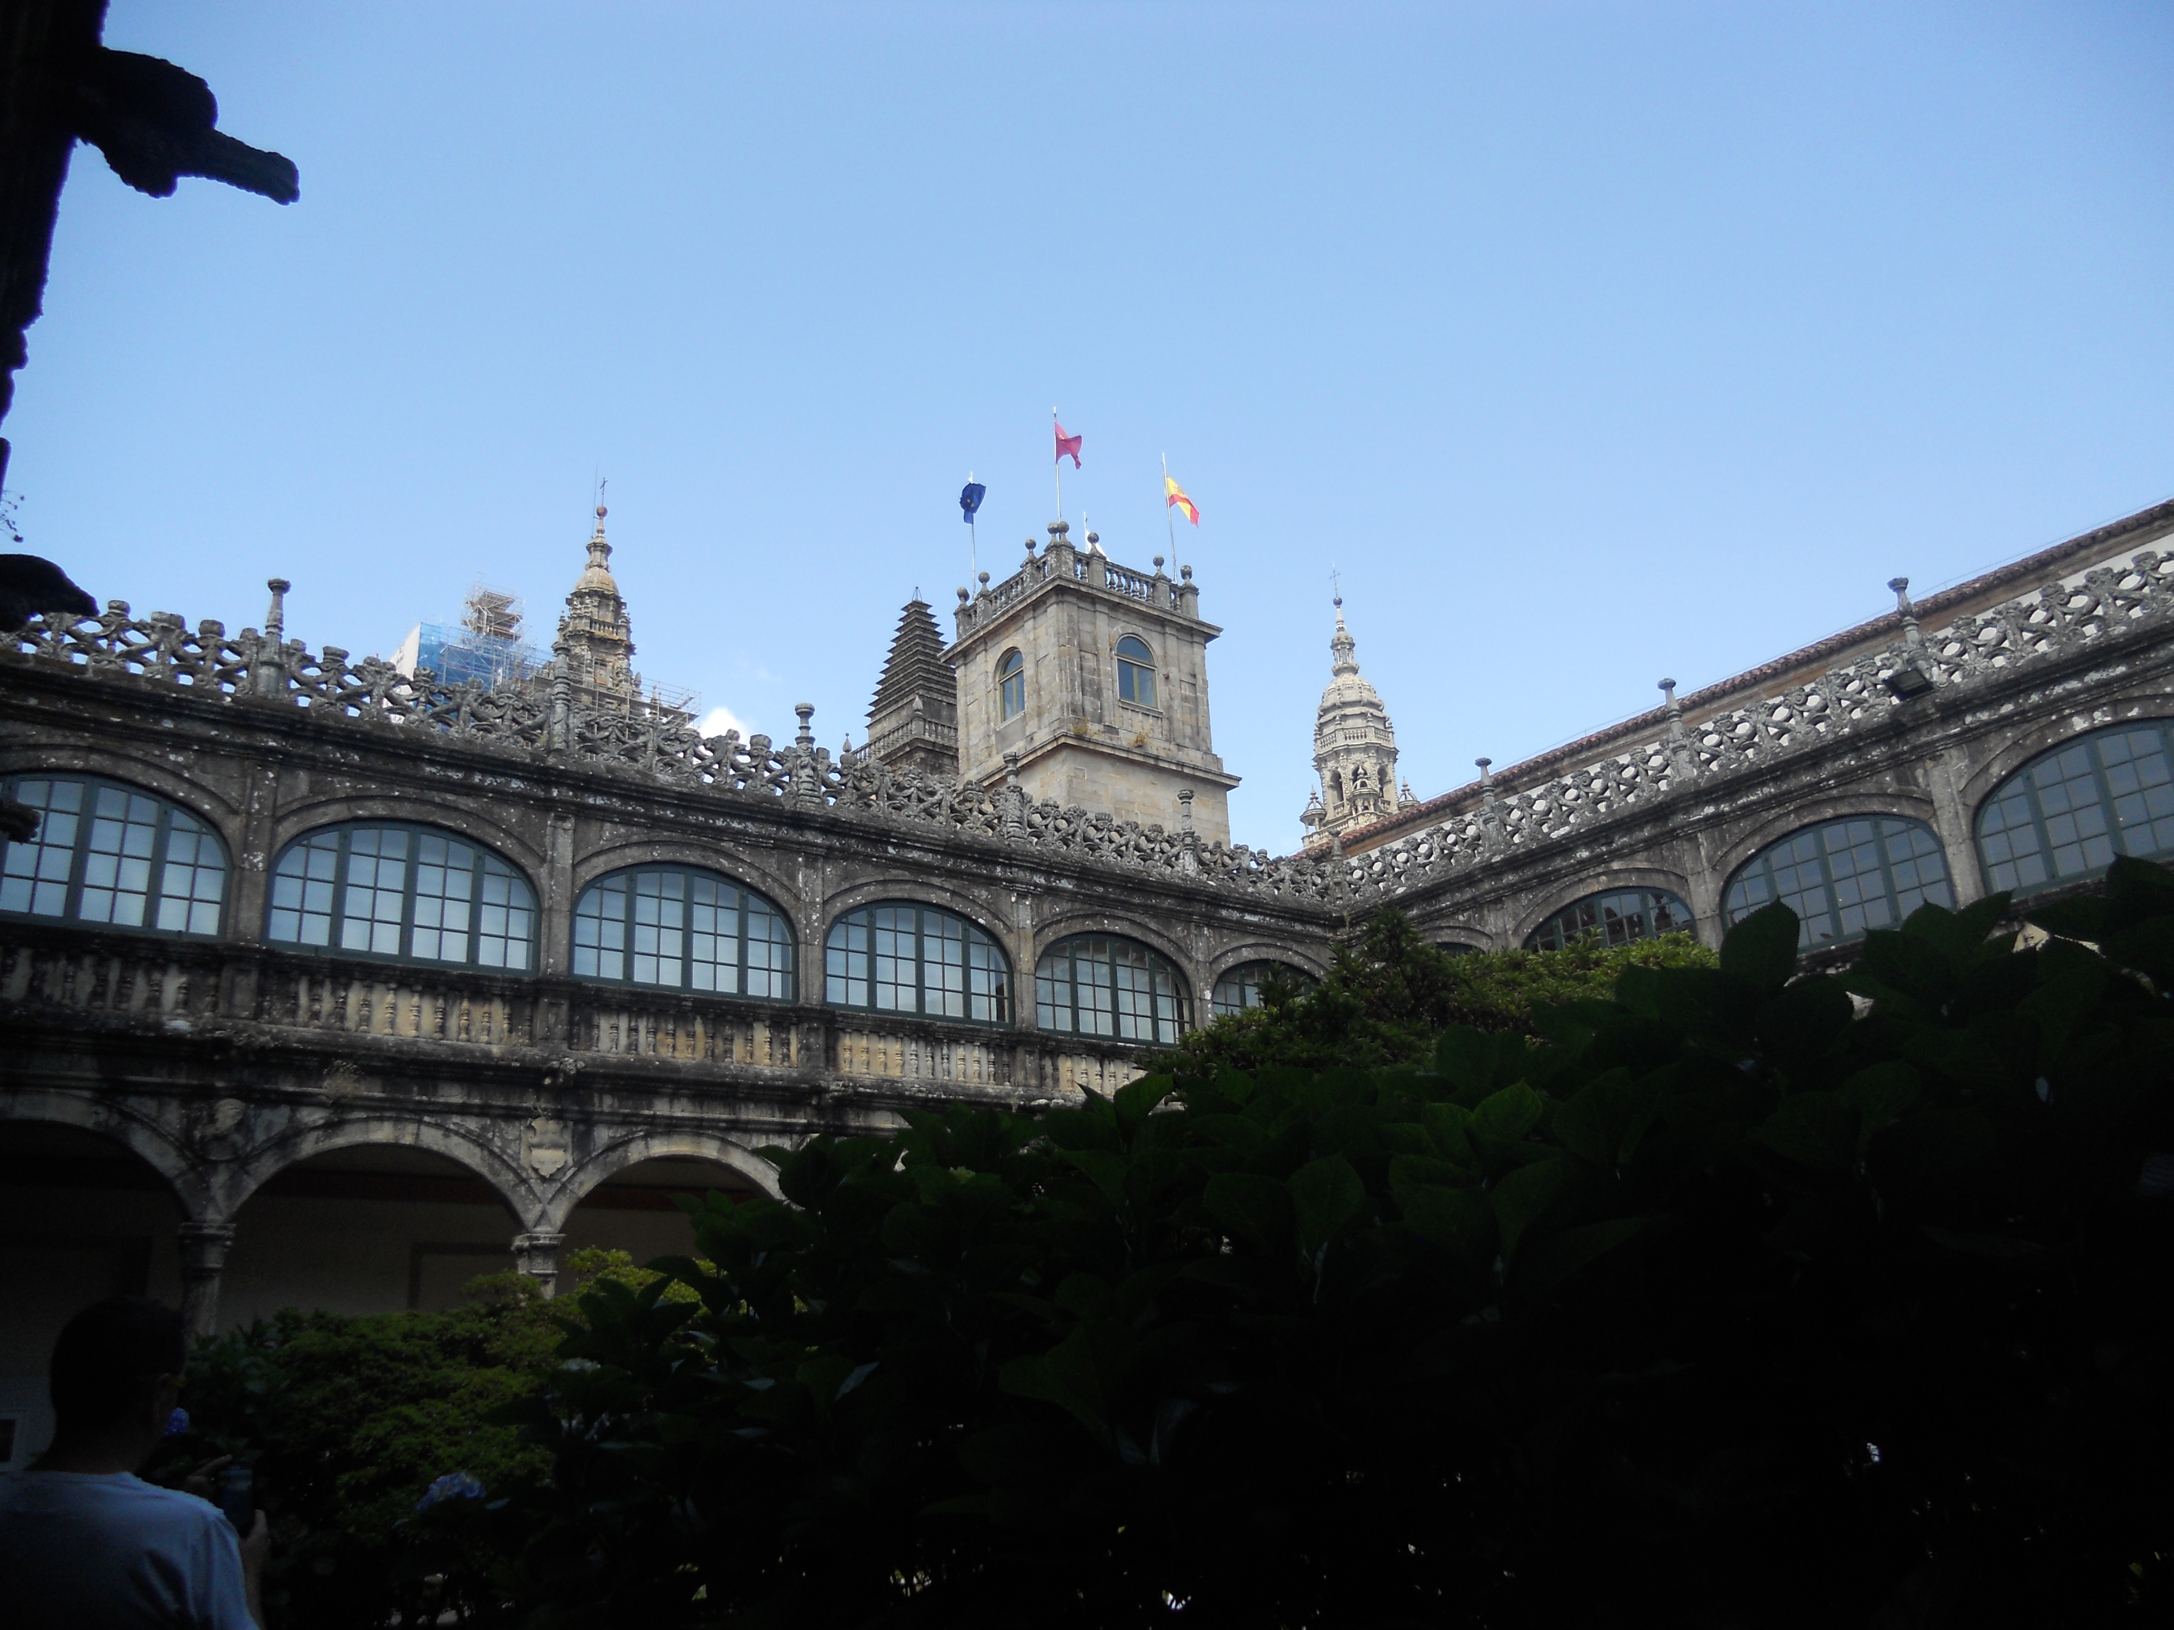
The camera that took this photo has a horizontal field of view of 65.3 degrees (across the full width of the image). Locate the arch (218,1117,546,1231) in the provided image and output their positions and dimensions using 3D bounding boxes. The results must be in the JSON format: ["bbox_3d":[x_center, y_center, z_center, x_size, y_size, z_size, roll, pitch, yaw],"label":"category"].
[{"bbox_3d":[-8.039,4.091,19.379,3.528,1.224,0.500,12,-24,-36],"label":"arch"}]

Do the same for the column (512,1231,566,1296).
[{"bbox_3d":[-6.511,6.596,19.652,0.504,3.400,0.550,12,-24,-36],"label":"column"}]

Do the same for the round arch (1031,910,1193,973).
[{"bbox_3d":[0.361,2.177,26.934,3.240,1.206,0.400,12,-24,-36],"label":"round arch"}]

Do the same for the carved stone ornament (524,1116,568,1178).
[{"bbox_3d":[-6.734,4.125,21.205,0.559,0.781,0.180,11,-24,-35],"label":"carved stone ornament"}]

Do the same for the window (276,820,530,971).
[{"bbox_3d":[-8.162,0.959,20.433,3.186,1.739,0.250,12,-24,-36],"label":"window"}]

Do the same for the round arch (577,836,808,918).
[{"bbox_3d":[-5.485,0.783,23.615,3.367,0.840,0.450,11,-24,-35],"label":"round arch"}]

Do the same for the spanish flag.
[{"bbox_3d":[2.917,-9.661,52.000,1.150,1.550,0.400,-4,-19,4],"label":"spanish flag"}]

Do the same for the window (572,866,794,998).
[{"bbox_3d":[-5.305,1.546,22.543,3.186,1.739,0.250,12,-24,-36],"label":"window"}]

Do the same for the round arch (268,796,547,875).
[{"bbox_3d":[-8.468,0.188,21.492,3.386,0.807,0.450,11,-24,-35],"label":"round arch"}]

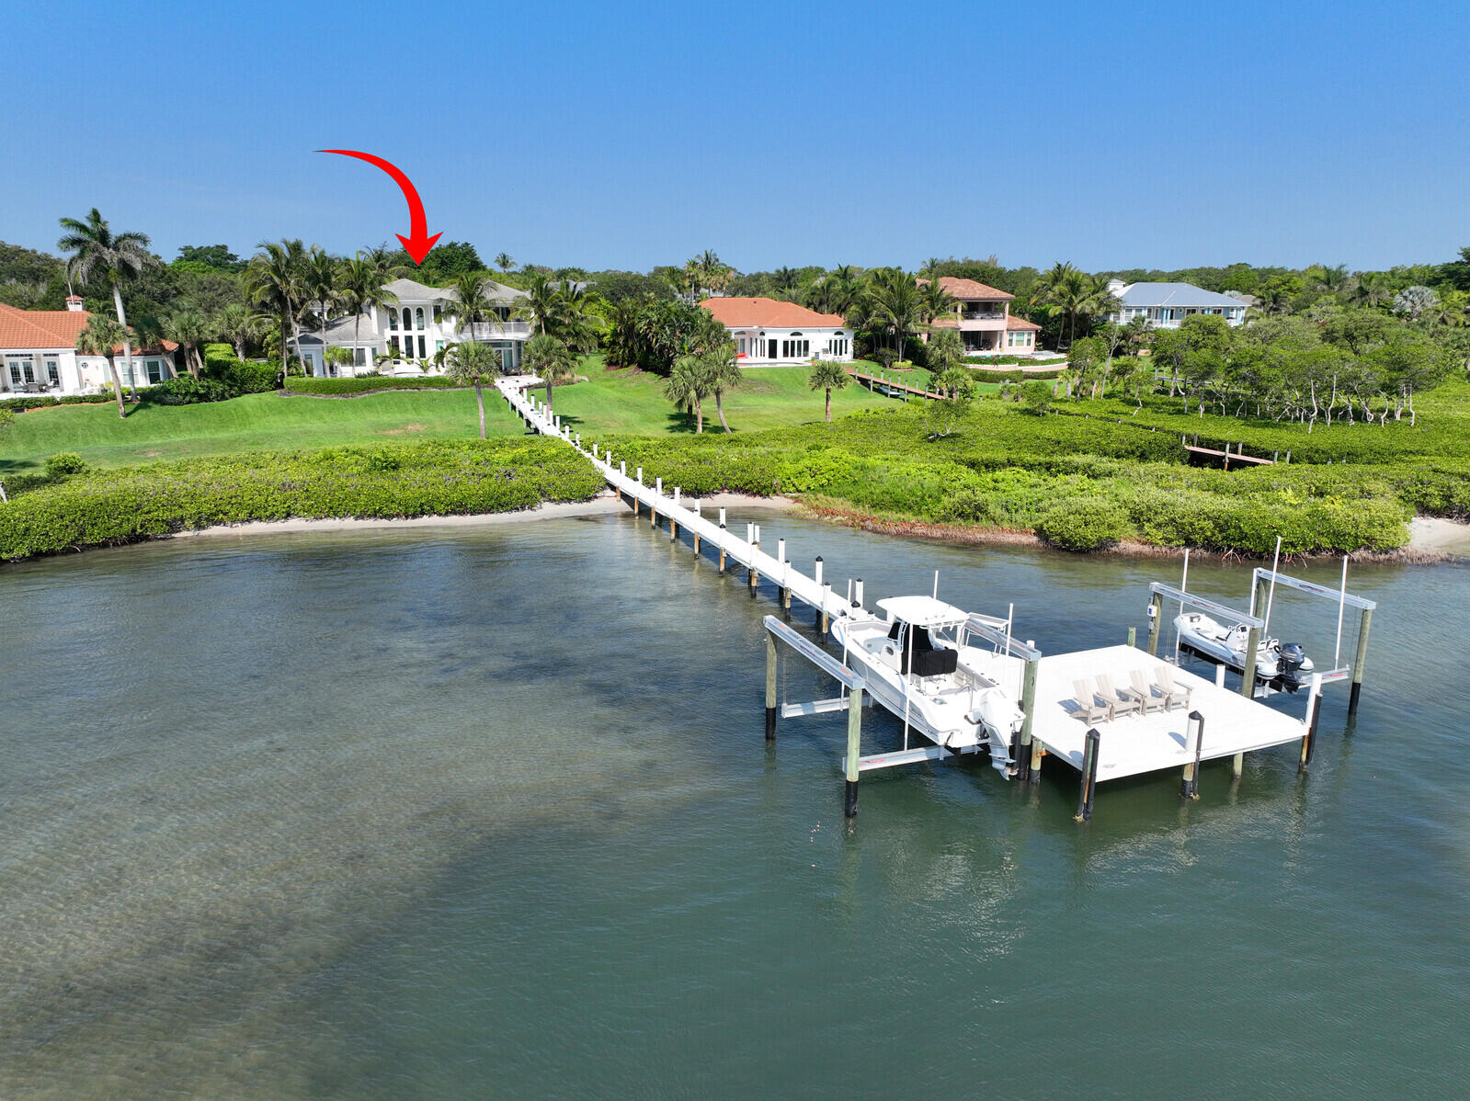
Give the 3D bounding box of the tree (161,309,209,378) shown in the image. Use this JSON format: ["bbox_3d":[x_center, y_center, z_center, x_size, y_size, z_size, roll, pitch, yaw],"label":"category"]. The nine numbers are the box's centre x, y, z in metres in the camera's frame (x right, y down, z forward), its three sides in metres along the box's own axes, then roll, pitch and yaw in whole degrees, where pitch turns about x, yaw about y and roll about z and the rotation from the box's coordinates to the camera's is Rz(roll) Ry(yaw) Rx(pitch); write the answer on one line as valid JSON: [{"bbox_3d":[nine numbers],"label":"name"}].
[{"bbox_3d":[-48.760,-18.200,90.320,4.170,6.400,4.170,0,14,0],"label":"tree"}]

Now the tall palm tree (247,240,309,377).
[{"bbox_3d":[-39.065,-20.754,87.656,5.533,11.546,5.533,-6,16,-23],"label":"tall palm tree"}]

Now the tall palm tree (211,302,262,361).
[{"bbox_3d":[-49.760,-21.610,101.830,5.050,6.180,5.050,0,14,0],"label":"tall palm tree"}]

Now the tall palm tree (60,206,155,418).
[{"bbox_3d":[-46.360,-17.945,75.999,7.196,14.434,7.196,-8,17,-30],"label":"tall palm tree"}]

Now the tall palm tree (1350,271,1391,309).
[{"bbox_3d":[90.936,-34.881,145.771,5.915,9.741,5.915,9,17,30],"label":"tall palm tree"}]

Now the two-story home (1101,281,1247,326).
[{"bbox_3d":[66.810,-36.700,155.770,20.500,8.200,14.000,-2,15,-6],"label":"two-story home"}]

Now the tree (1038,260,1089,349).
[{"bbox_3d":[43.730,-32.470,135.170,6.860,11.110,6.860,0,14,0],"label":"tree"}]

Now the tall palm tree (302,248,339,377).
[{"bbox_3d":[-38.460,-21.860,94.540,4.220,11.840,4.220,0,14,0],"label":"tall palm tree"}]

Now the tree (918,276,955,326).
[{"bbox_3d":[22.091,-25.754,111.055,4.256,8.049,4.256,3,15,11],"label":"tree"}]

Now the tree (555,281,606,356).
[{"bbox_3d":[-14.704,-21.811,96.640,4.684,7.125,4.684,-2,15,-8],"label":"tree"}]

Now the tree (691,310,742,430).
[{"bbox_3d":[-1.435,-13.305,77.128,3.825,8.811,3.825,0,15,-1],"label":"tree"}]

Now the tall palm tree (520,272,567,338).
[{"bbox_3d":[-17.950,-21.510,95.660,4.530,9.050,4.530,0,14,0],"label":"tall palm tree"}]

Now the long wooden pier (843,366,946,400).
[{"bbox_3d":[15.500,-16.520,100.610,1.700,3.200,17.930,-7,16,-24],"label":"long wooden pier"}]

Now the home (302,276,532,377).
[{"bbox_3d":[-30.361,-21.671,97.856,22.000,8.600,14.000,-5,15,-18],"label":"home"}]

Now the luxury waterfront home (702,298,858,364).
[{"bbox_3d":[3.180,-26.120,119.770,18.800,6.900,15.000,-1,15,-5],"label":"luxury waterfront home"}]

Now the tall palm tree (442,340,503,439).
[{"bbox_3d":[-19.040,-11.670,73.930,4.330,7.030,4.330,0,14,0],"label":"tall palm tree"}]

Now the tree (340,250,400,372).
[{"bbox_3d":[-33.880,-21.870,94.530,5.650,11.010,5.650,0,14,0],"label":"tree"}]

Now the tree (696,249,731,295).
[{"bbox_3d":[-3.320,-39.270,155.110,5.420,12.880,5.420,0,14,0],"label":"tree"}]

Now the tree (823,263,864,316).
[{"bbox_3d":[13.155,-29.541,123.518,4.734,9.886,4.734,2,15,6],"label":"tree"}]

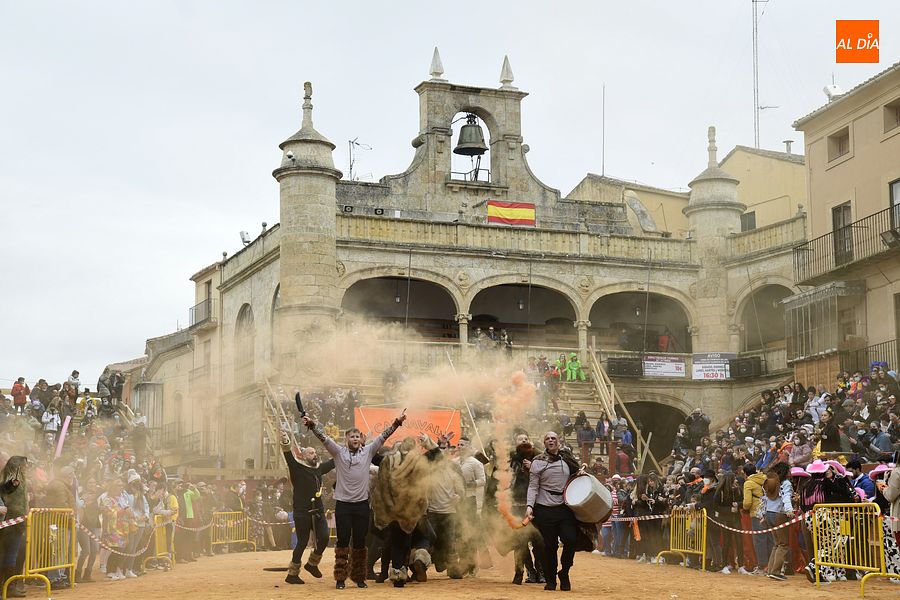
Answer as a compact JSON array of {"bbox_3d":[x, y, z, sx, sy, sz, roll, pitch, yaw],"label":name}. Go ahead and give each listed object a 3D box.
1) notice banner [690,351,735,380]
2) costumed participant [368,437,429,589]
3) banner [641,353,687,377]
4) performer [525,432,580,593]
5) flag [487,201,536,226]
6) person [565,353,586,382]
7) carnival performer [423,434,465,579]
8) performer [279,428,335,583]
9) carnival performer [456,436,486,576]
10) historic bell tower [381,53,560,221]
[{"bbox_3d":[9.874,2.492,56.200,1.745,1.025,0.040,1,-8,-8],"label":"notice banner"},{"bbox_3d":[-0.556,2.406,17.100,0.650,1.664,0.600,0,-8,0],"label":"costumed participant"},{"bbox_3d":[9.250,2.852,64.500,2.100,1.000,0.040,3,-9,-24],"label":"banner"},{"bbox_3d":[1.157,2.366,16.900,0.594,1.756,0.500,-1,-8,6],"label":"performer"},{"bbox_3d":[2.631,-3.658,63.500,2.250,1.000,0.050,3,-9,-24],"label":"flag"},{"bbox_3d":[5.311,2.838,63.000,0.700,1.170,0.650,2,-9,-18],"label":"person"},{"bbox_3d":[-0.080,2.570,18.700,0.560,1.770,0.470,-1,-8,3],"label":"carnival performer"},{"bbox_3d":[-1.691,2.444,17.700,0.650,1.780,0.520,5,-10,-33],"label":"performer"},{"bbox_3d":[0.271,2.613,19.000,0.500,1.750,0.420,-5,-9,30],"label":"carnival performer"},{"bbox_3d":[0.866,-6.544,60.400,7.200,6.700,1.200,3,-9,-21],"label":"historic bell tower"}]

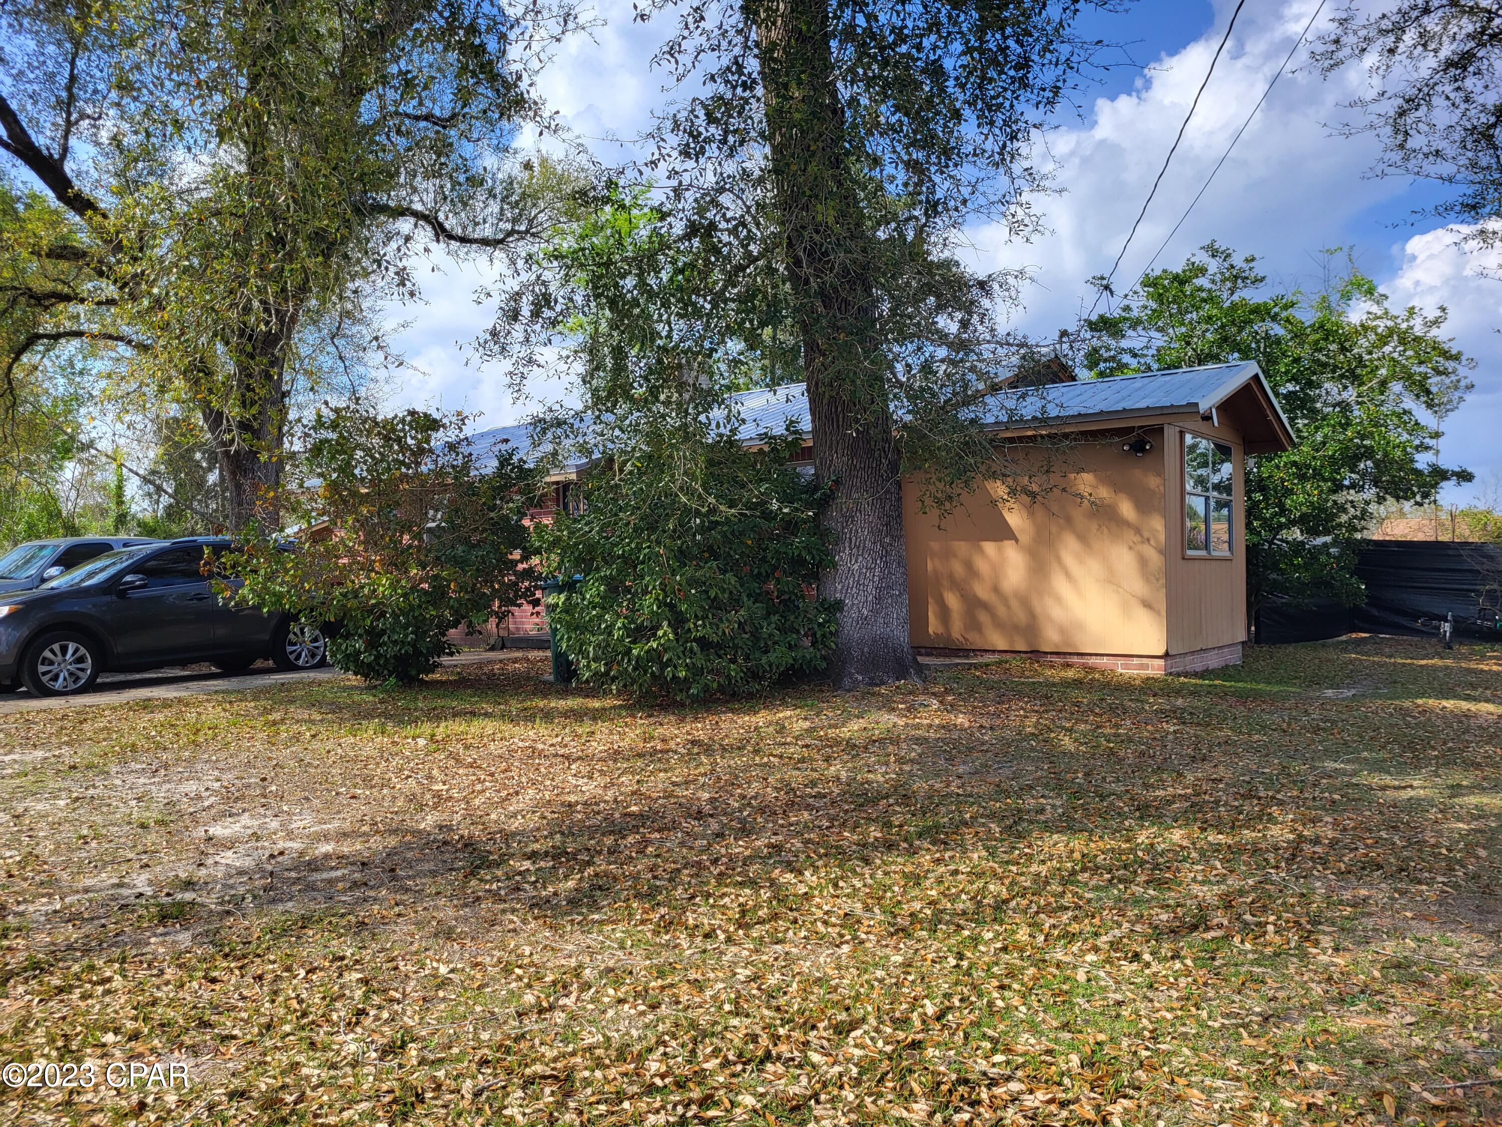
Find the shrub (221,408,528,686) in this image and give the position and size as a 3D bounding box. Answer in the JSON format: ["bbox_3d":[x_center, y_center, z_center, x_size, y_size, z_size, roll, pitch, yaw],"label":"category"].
[{"bbox_3d":[-3.934,-0.193,11.950,3.250,2.920,2.950,0,-1,-18],"label":"shrub"}]

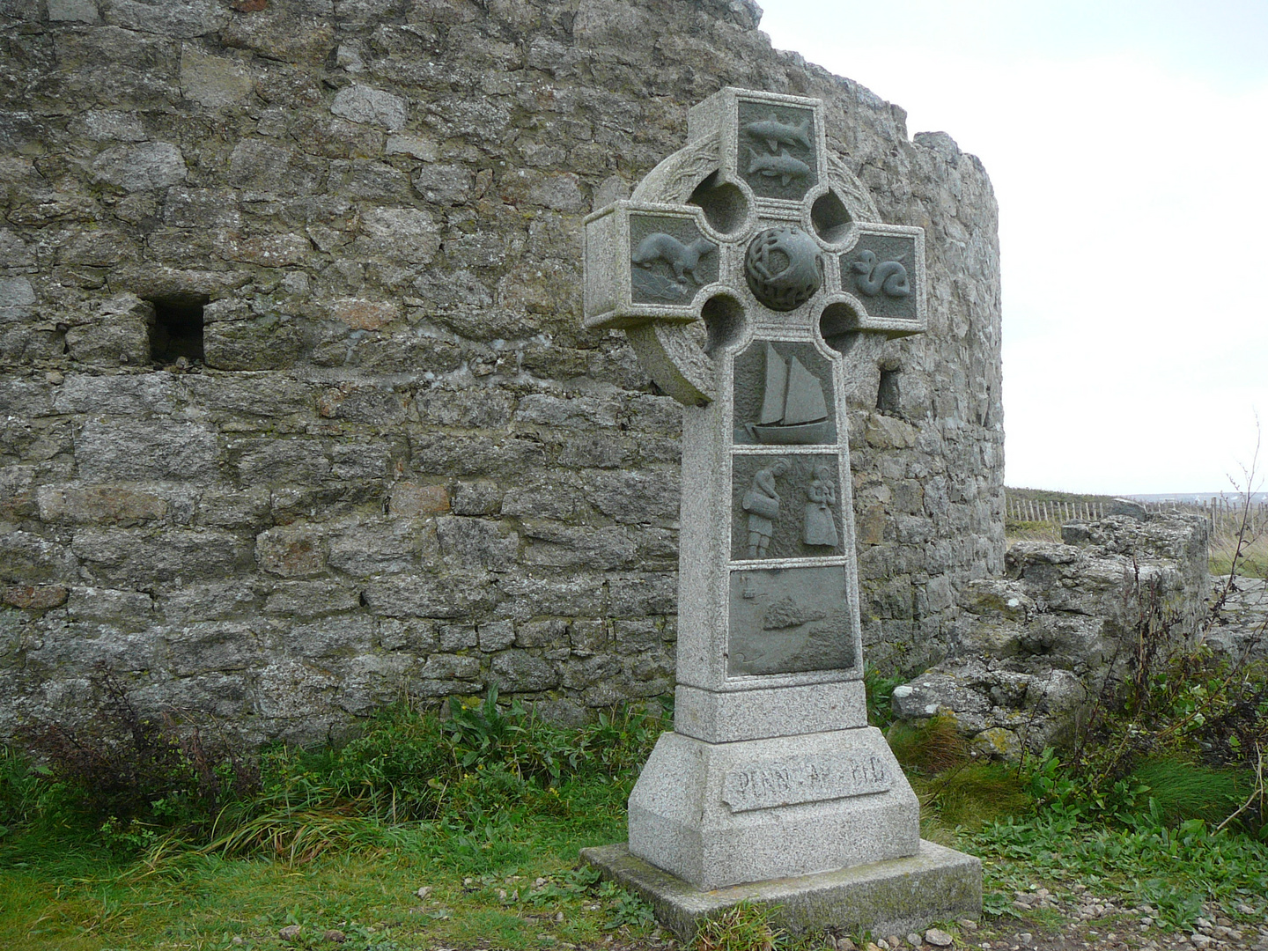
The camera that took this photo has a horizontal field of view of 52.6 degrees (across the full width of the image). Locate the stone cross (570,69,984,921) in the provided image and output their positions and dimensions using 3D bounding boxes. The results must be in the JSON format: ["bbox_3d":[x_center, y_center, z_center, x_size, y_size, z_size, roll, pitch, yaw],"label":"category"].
[{"bbox_3d":[0.505,0.096,4.909,1.351,3.057,0.907,0,-2,-26],"label":"stone cross"}]

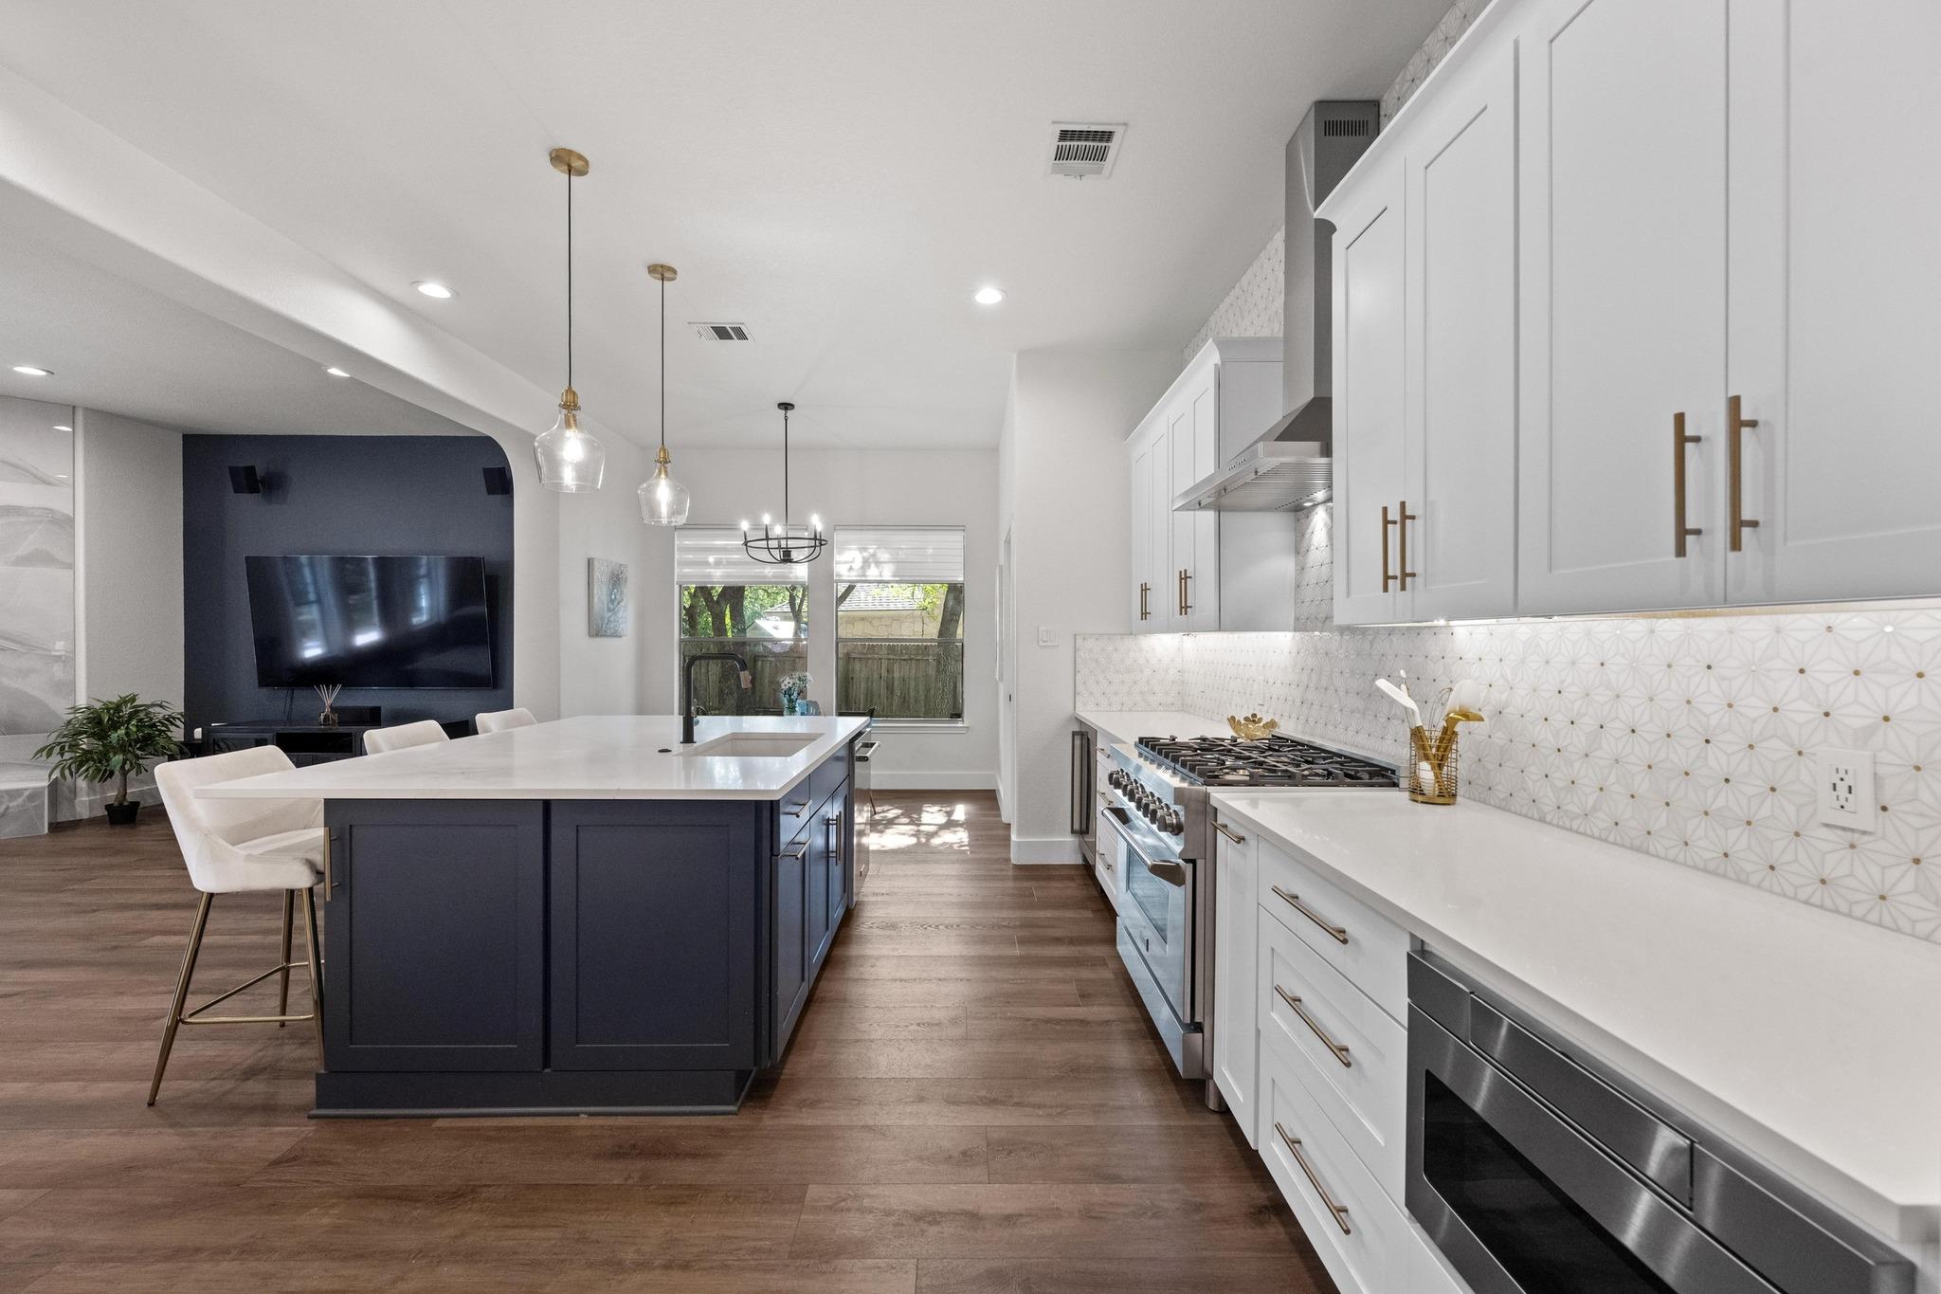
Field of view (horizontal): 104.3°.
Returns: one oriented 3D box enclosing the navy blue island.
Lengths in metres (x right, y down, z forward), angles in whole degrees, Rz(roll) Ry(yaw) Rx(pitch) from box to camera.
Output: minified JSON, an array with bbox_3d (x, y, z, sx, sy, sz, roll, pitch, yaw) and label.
[{"bbox_3d":[-1.366,0.849,3.192,1.634,0.916,2.160,0,0,-1],"label":"navy blue island"}]

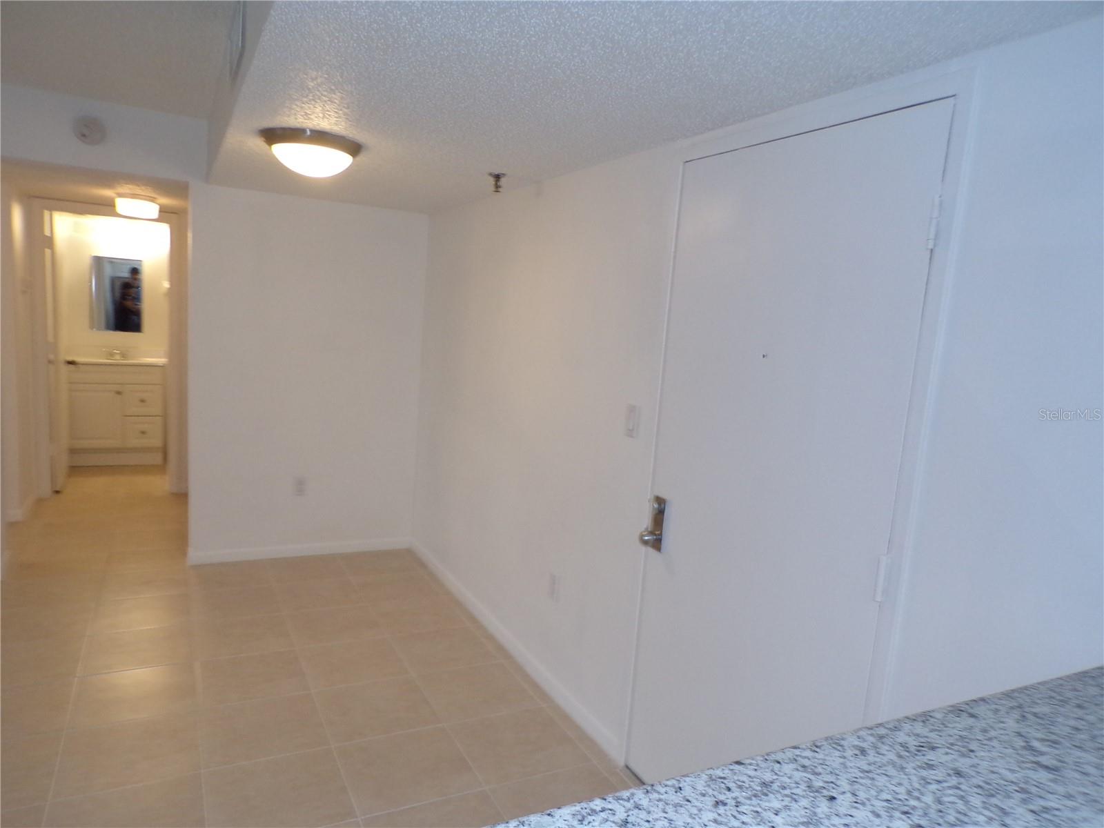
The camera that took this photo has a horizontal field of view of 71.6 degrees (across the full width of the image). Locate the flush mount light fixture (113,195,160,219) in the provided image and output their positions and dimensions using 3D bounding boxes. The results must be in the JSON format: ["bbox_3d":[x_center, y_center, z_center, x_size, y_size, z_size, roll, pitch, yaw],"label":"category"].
[{"bbox_3d":[-2.665,-1.331,4.920,0.255,0.120,0.255,1,8,-27],"label":"flush mount light fixture"}]

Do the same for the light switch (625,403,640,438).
[{"bbox_3d":[0.269,0.025,2.604,0.014,0.115,0.074,1,8,-27],"label":"light switch"}]

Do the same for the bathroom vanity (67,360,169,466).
[{"bbox_3d":[-3.764,-0.022,6.614,0.785,0.880,0.510,1,8,-27],"label":"bathroom vanity"}]

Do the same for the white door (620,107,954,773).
[{"bbox_3d":[0.571,0.281,2.078,0.110,2.090,0.980,1,8,-27],"label":"white door"}]

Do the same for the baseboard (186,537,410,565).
[{"bbox_3d":[-1.472,0.817,4.593,1.300,0.078,0.014,1,8,-27],"label":"baseboard"}]

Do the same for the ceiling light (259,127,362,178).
[{"bbox_3d":[-0.863,-0.914,2.741,0.355,0.128,0.355,1,8,-27],"label":"ceiling light"}]

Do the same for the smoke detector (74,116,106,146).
[{"bbox_3d":[-2.283,-1.401,3.782,0.142,0.142,0.040,1,8,-27],"label":"smoke detector"}]

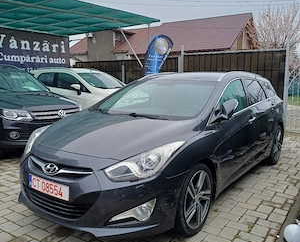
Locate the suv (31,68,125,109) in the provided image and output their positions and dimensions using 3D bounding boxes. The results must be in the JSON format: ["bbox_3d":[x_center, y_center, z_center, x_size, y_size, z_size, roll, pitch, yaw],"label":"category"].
[{"bbox_3d":[-2.096,-0.740,8.764,4.170,1.640,1.800,5,9,30],"label":"suv"}]

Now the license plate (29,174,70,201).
[{"bbox_3d":[-0.821,0.528,2.329,0.520,0.110,0.020,6,10,37],"label":"license plate"}]

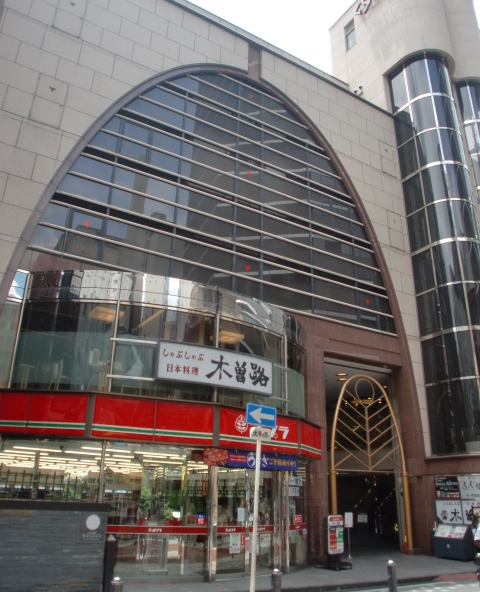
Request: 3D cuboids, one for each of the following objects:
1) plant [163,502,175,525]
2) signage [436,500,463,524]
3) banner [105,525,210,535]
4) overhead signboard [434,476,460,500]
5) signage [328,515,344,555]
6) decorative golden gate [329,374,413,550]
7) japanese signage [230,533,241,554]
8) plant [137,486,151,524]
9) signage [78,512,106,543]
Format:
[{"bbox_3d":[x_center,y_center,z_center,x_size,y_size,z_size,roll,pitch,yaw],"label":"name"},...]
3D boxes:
[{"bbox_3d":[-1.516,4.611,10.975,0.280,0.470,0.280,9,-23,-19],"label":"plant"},{"bbox_3d":[5.946,6.145,14.693,0.050,0.670,0.920,16,-26,-32],"label":"signage"},{"bbox_3d":[-1.592,4.462,9.872,2.050,0.155,0.030,10,-23,-20],"label":"banner"},{"bbox_3d":[5.979,5.546,14.916,0.050,0.680,0.920,16,-26,-32],"label":"overhead signboard"},{"bbox_3d":[2.353,5.823,12.624,0.500,0.920,0.080,14,-25,-29],"label":"signage"},{"bbox_3d":[3.867,4.945,15.373,3.150,5.300,0.200,14,-25,-29],"label":"decorative golden gate"},{"bbox_3d":[-0.088,5.073,10.598,0.290,0.390,0.020,19,-28,-37],"label":"japanese signage"},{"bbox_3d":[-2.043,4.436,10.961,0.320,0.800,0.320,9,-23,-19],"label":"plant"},{"bbox_3d":[-2.391,3.753,8.393,0.480,0.480,0.040,16,-26,-32],"label":"signage"}]

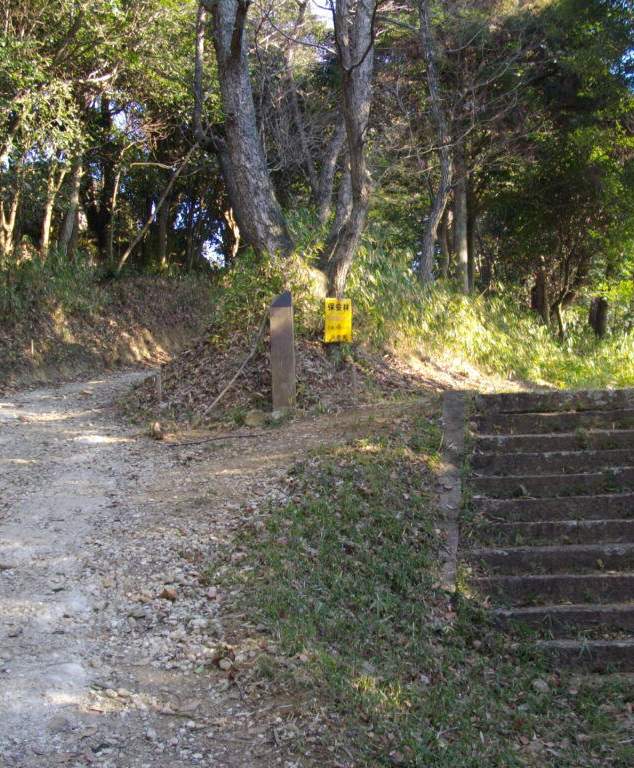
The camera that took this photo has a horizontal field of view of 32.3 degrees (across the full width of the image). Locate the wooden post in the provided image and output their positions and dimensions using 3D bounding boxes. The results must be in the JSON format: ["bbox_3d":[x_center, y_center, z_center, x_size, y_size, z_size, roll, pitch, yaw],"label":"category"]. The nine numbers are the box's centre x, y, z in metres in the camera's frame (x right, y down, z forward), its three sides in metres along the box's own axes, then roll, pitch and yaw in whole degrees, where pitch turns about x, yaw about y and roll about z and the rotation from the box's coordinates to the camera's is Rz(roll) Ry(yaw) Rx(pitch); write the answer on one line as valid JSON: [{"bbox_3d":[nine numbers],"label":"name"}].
[{"bbox_3d":[-0.282,-0.278,9.080,0.170,0.970,0.165,-2,-2,6],"label":"wooden post"}]

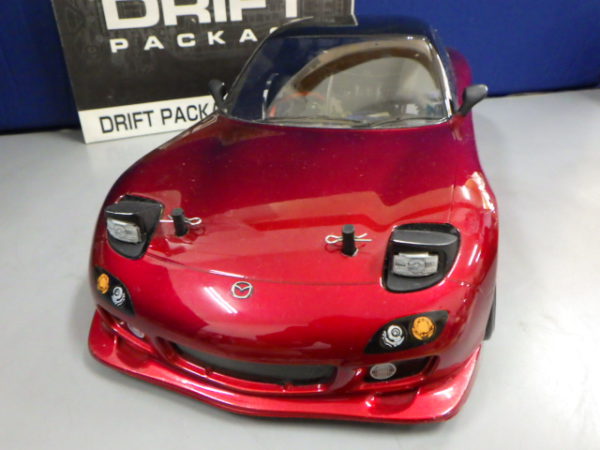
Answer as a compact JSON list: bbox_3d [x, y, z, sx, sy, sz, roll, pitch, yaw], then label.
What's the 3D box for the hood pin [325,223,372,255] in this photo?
[{"bbox_3d":[0.020,0.006,0.199,0.020,0.013,0.007,5,28,15],"label":"hood pin"}]

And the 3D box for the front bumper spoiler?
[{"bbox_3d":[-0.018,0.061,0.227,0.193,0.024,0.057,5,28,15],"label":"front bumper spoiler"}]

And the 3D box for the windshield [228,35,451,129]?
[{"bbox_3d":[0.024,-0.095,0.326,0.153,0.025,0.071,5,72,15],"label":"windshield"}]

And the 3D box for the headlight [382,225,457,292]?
[{"bbox_3d":[0.051,0.011,0.201,0.028,0.020,0.034,5,28,15],"label":"headlight"}]

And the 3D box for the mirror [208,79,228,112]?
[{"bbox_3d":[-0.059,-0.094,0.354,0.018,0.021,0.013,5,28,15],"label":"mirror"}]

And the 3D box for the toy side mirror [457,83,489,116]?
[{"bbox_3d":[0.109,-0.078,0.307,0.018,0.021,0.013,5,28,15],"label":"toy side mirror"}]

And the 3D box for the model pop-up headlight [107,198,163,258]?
[{"bbox_3d":[-0.080,-0.001,0.237,0.028,0.020,0.034,5,28,15],"label":"model pop-up headlight"}]

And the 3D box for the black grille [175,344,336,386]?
[{"bbox_3d":[-0.021,0.061,0.214,0.076,0.015,0.013,5,28,15],"label":"black grille"}]

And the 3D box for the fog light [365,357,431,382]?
[{"bbox_3d":[0.040,0.060,0.203,0.027,0.009,0.007,-3,26,-1],"label":"fog light"}]

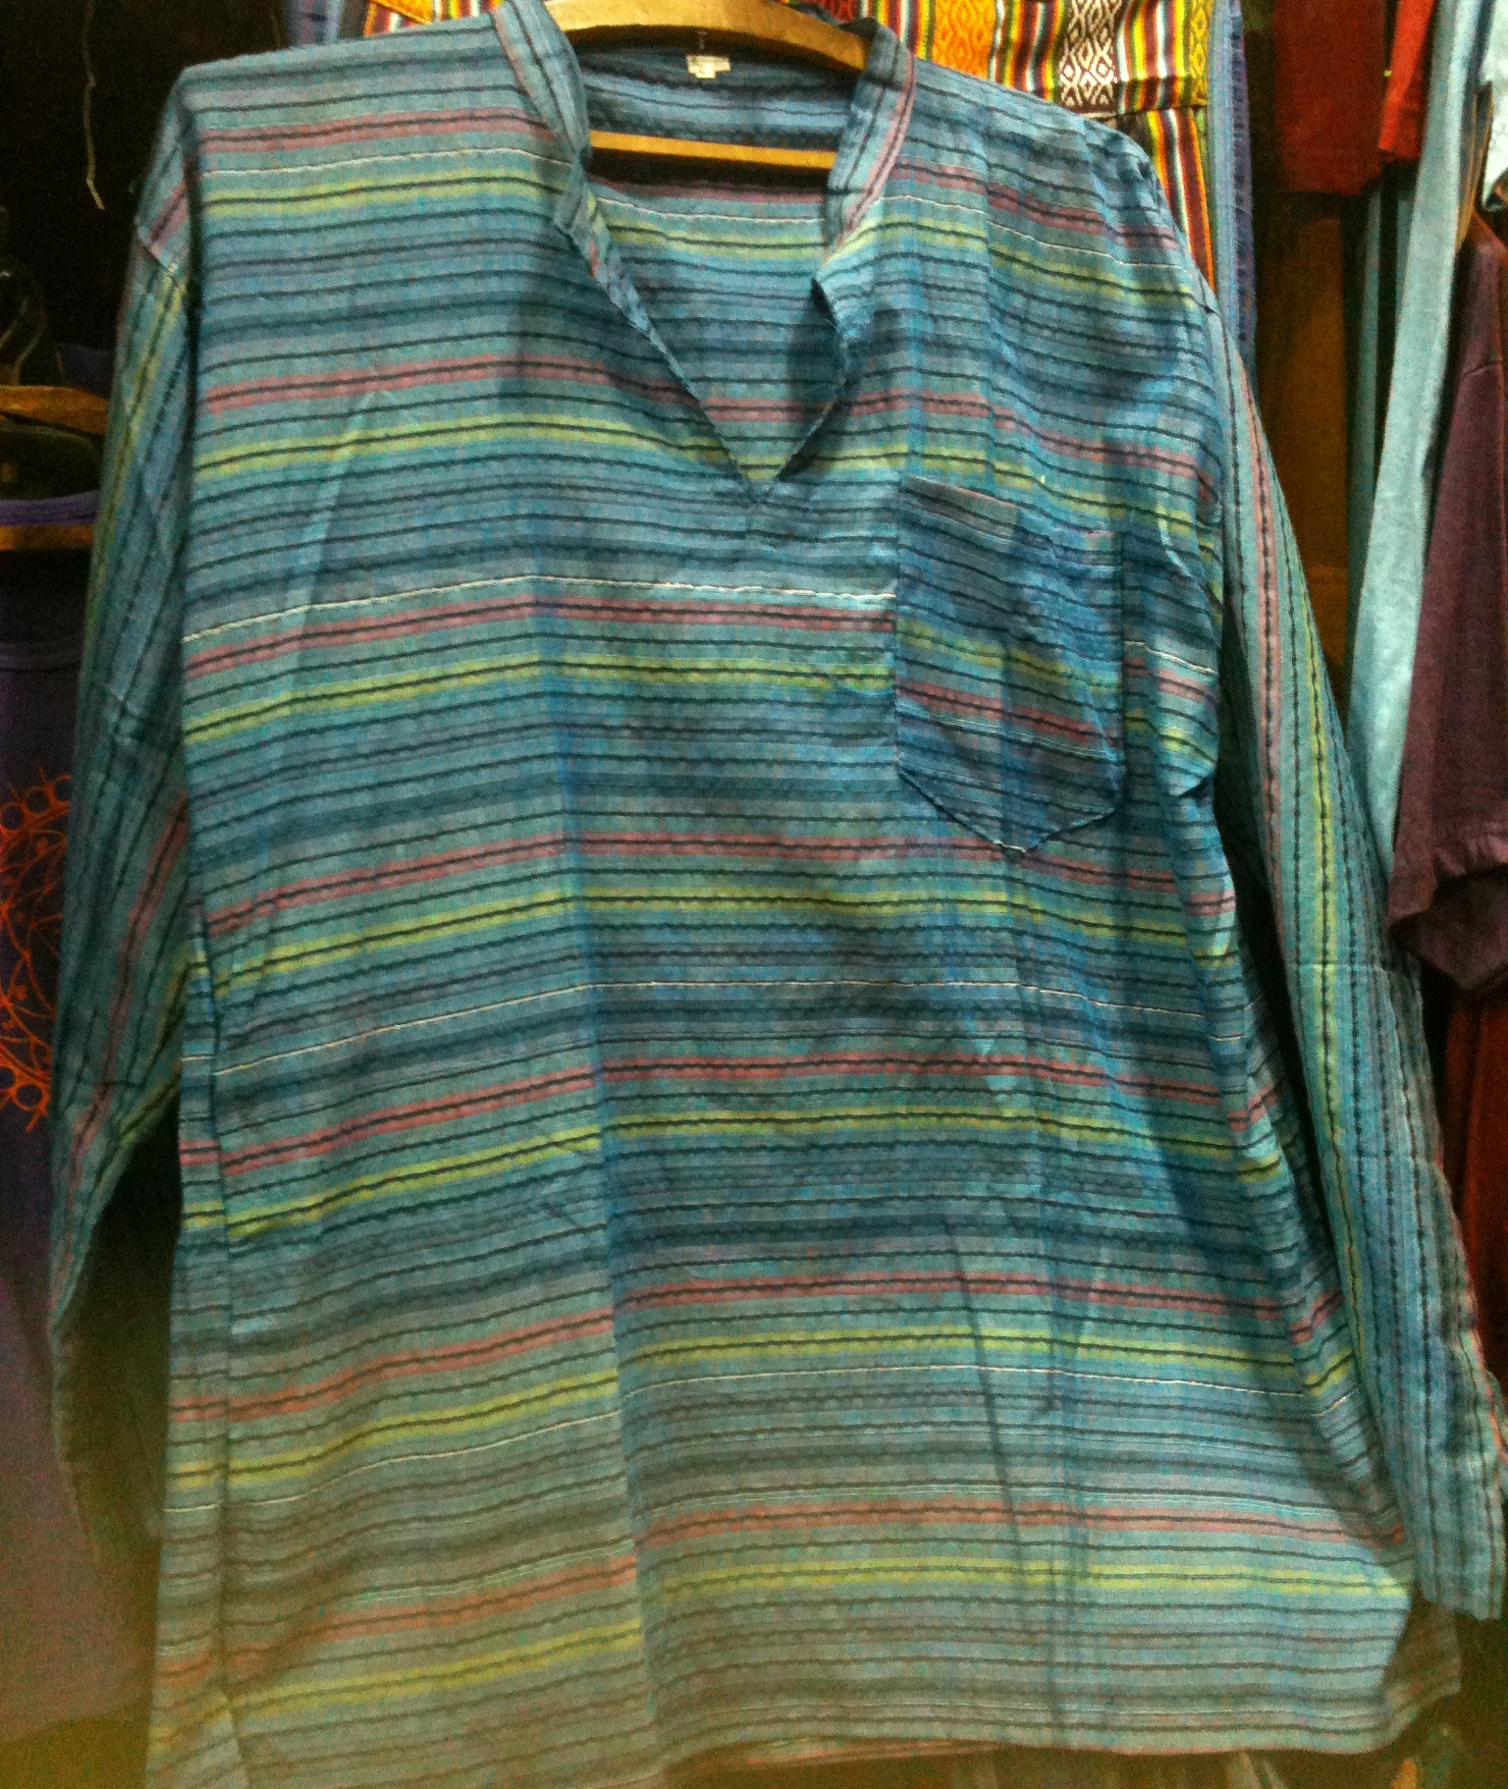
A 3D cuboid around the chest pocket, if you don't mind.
[{"bbox_3d":[0.122,-0.111,0.970,0.122,0.177,0.025,-3,2,-20],"label":"chest pocket"}]

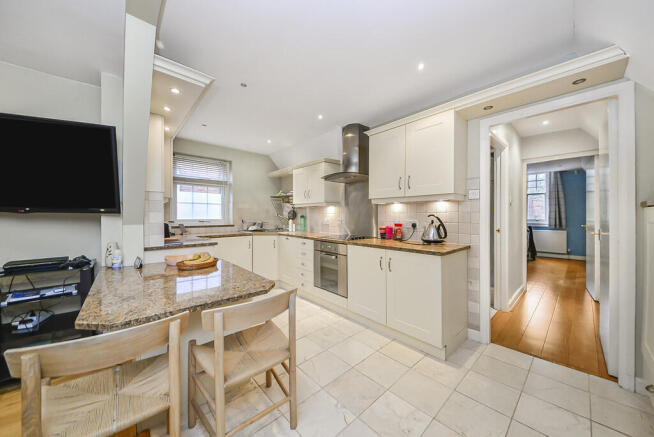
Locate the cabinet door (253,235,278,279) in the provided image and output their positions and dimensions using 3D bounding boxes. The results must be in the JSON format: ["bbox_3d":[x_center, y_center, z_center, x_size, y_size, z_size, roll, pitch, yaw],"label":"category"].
[{"bbox_3d":[-0.975,0.672,3.478,0.434,0.735,0.021,1,-1,-42],"label":"cabinet door"}]

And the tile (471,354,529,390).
[{"bbox_3d":[1.329,1.172,1.682,0.314,0.010,0.303,0,0,-42],"label":"tile"}]

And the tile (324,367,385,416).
[{"bbox_3d":[0.190,1.167,1.488,0.314,0.010,0.303,0,0,-42],"label":"tile"}]

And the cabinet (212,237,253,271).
[{"bbox_3d":[-1.534,0.721,3.271,0.598,0.872,0.600,0,0,-42],"label":"cabinet"}]

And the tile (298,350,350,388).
[{"bbox_3d":[-0.014,1.167,1.712,0.314,0.010,0.303,0,0,-42],"label":"tile"}]

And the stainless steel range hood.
[{"bbox_3d":[0.300,-0.868,2.874,0.500,0.720,0.610,-1,1,-43],"label":"stainless steel range hood"}]

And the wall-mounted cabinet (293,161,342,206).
[{"bbox_3d":[-0.186,-0.515,3.574,0.349,0.654,0.798,0,0,-42],"label":"wall-mounted cabinet"}]

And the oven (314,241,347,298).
[{"bbox_3d":[0.232,0.590,2.839,0.570,0.599,0.597,0,0,-42],"label":"oven"}]

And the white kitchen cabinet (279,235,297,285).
[{"bbox_3d":[-0.382,0.725,3.567,0.621,0.872,0.511,0,0,-42],"label":"white kitchen cabinet"}]

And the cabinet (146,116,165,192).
[{"bbox_3d":[-1.809,-0.605,2.136,0.310,0.730,0.400,-1,1,-43],"label":"cabinet"}]

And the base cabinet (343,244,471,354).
[{"bbox_3d":[0.791,0.729,2.275,0.621,0.872,0.992,0,0,-42],"label":"base cabinet"}]

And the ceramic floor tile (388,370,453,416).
[{"bbox_3d":[0.650,1.183,1.497,0.310,0.010,0.303,-1,1,-43],"label":"ceramic floor tile"}]

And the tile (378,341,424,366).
[{"bbox_3d":[0.665,1.178,1.903,0.285,0.010,0.303,-1,1,-43],"label":"tile"}]

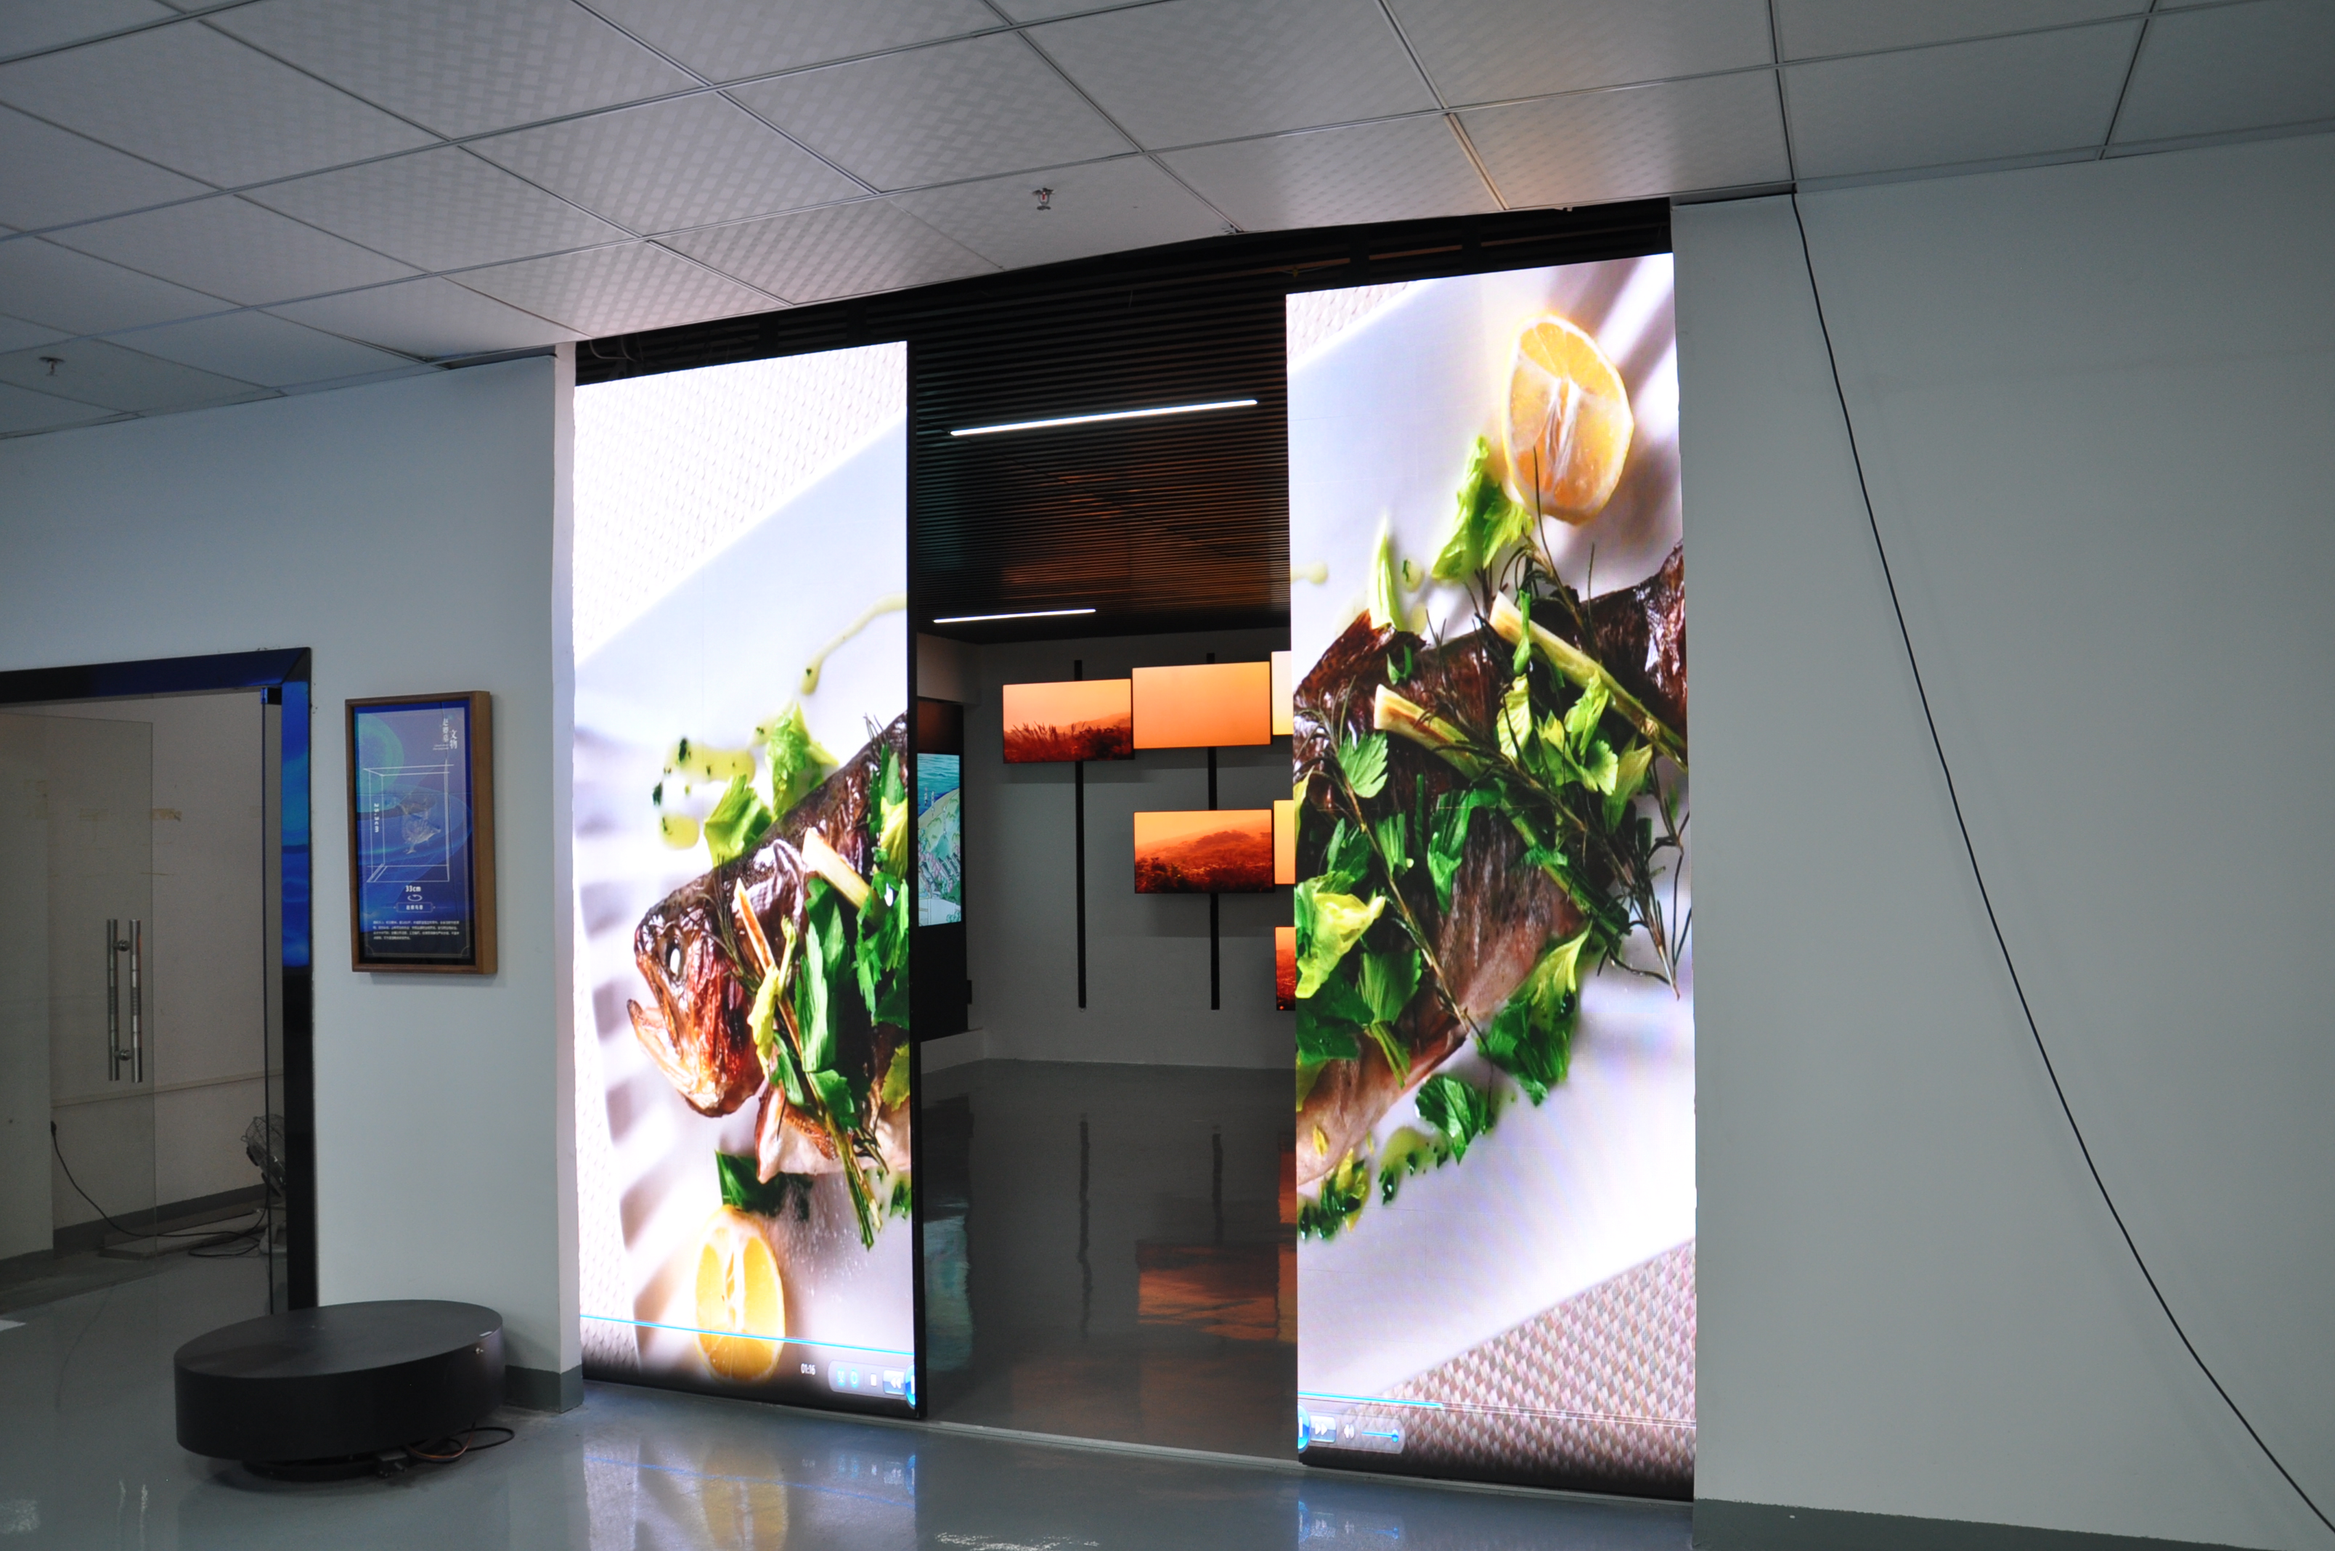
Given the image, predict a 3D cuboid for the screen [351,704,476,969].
[{"bbox_3d":[-2.095,0.164,4.894,0.430,0.730,0.040,-1,-2,20],"label":"screen"}]

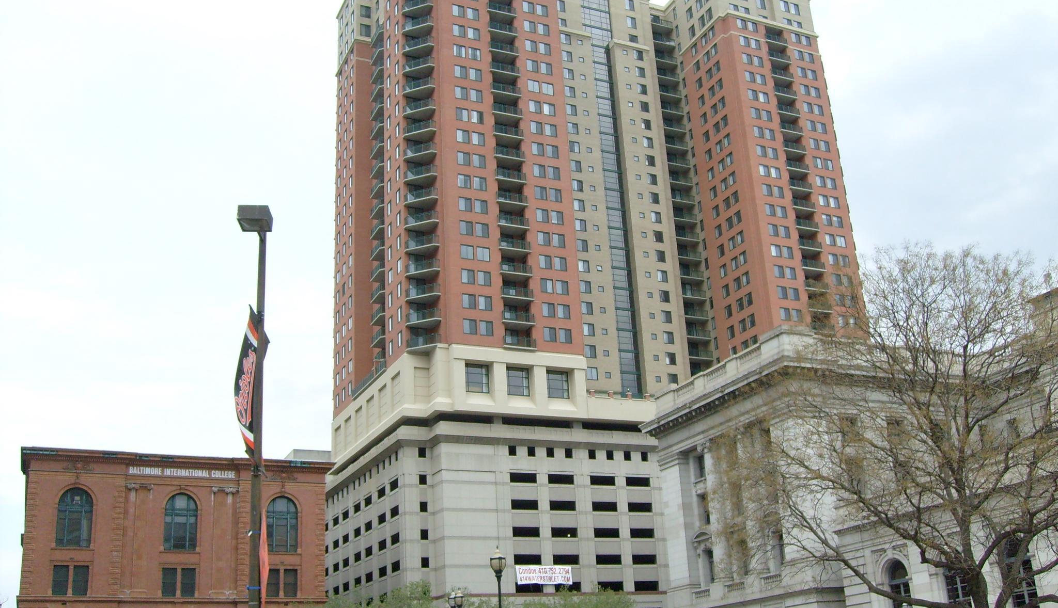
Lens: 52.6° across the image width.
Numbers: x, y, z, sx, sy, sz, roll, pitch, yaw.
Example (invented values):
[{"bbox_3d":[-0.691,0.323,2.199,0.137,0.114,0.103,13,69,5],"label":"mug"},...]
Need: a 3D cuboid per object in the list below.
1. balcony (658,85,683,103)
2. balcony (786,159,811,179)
[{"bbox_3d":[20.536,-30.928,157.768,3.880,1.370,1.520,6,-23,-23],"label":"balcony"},{"bbox_3d":[35.584,-18.100,143.402,3.905,1.282,1.642,6,-23,-24],"label":"balcony"}]

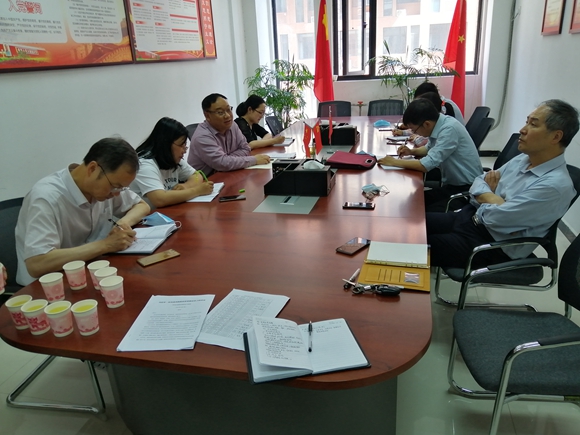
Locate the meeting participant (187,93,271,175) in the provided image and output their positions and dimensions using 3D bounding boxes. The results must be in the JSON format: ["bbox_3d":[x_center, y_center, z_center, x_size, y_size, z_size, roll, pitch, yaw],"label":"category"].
[{"bbox_3d":[-0.505,-0.261,3.215,0.700,1.262,0.580,14,26,38],"label":"meeting participant"}]

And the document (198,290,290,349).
[{"bbox_3d":[-0.150,0.298,1.333,0.210,0.006,0.297,5,22,21],"label":"document"}]

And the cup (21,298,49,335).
[{"bbox_3d":[-0.755,0.300,1.305,0.073,0.084,0.073,-3,20,1],"label":"cup"}]

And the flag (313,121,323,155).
[{"bbox_3d":[0.187,-0.545,2.969,0.075,0.240,0.050,-4,20,0],"label":"flag"}]

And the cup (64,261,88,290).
[{"bbox_3d":[-0.758,0.209,1.548,0.073,0.082,0.073,-3,21,1],"label":"cup"}]

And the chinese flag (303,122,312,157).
[{"bbox_3d":[0.120,-0.534,2.999,0.080,0.245,0.050,-5,21,-6],"label":"chinese flag"}]

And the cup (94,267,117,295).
[{"bbox_3d":[-0.622,0.224,1.491,0.073,0.084,0.073,-3,20,0],"label":"cup"}]

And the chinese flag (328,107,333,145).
[{"bbox_3d":[0.307,-0.695,3.299,0.035,0.290,0.120,2,21,13],"label":"chinese flag"}]

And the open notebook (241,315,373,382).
[{"bbox_3d":[0.036,0.340,1.164,0.290,0.025,0.218,-6,20,-8],"label":"open notebook"}]

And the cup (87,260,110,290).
[{"bbox_3d":[-0.671,0.206,1.546,0.073,0.084,0.073,-3,20,0],"label":"cup"}]

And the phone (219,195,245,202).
[{"bbox_3d":[-0.320,-0.112,2.473,0.152,0.009,0.075,-4,20,-2],"label":"phone"}]

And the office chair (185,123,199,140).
[{"bbox_3d":[-0.587,-0.377,4.019,0.600,0.940,0.580,2,21,13],"label":"office chair"}]

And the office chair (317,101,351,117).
[{"bbox_3d":[0.505,-0.932,5.316,0.560,0.930,0.600,2,21,13],"label":"office chair"}]

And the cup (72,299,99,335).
[{"bbox_3d":[-0.597,0.302,1.281,0.077,0.087,0.077,-4,20,0],"label":"cup"}]

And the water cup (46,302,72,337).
[{"bbox_3d":[-0.677,0.302,1.289,0.073,0.084,0.073,-3,20,1],"label":"water cup"}]

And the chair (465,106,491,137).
[{"bbox_3d":[1.563,-0.557,4.156,0.600,0.930,0.560,2,21,13],"label":"chair"}]

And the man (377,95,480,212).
[{"bbox_3d":[0.966,-0.204,2.965,0.740,1.172,0.520,3,22,17],"label":"man"}]

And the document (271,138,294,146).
[{"bbox_3d":[-0.073,-0.685,3.979,0.210,0.014,0.320,2,21,15],"label":"document"}]

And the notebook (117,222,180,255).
[{"bbox_3d":[-0.647,0.093,1.926,0.210,0.022,0.280,1,21,11],"label":"notebook"}]

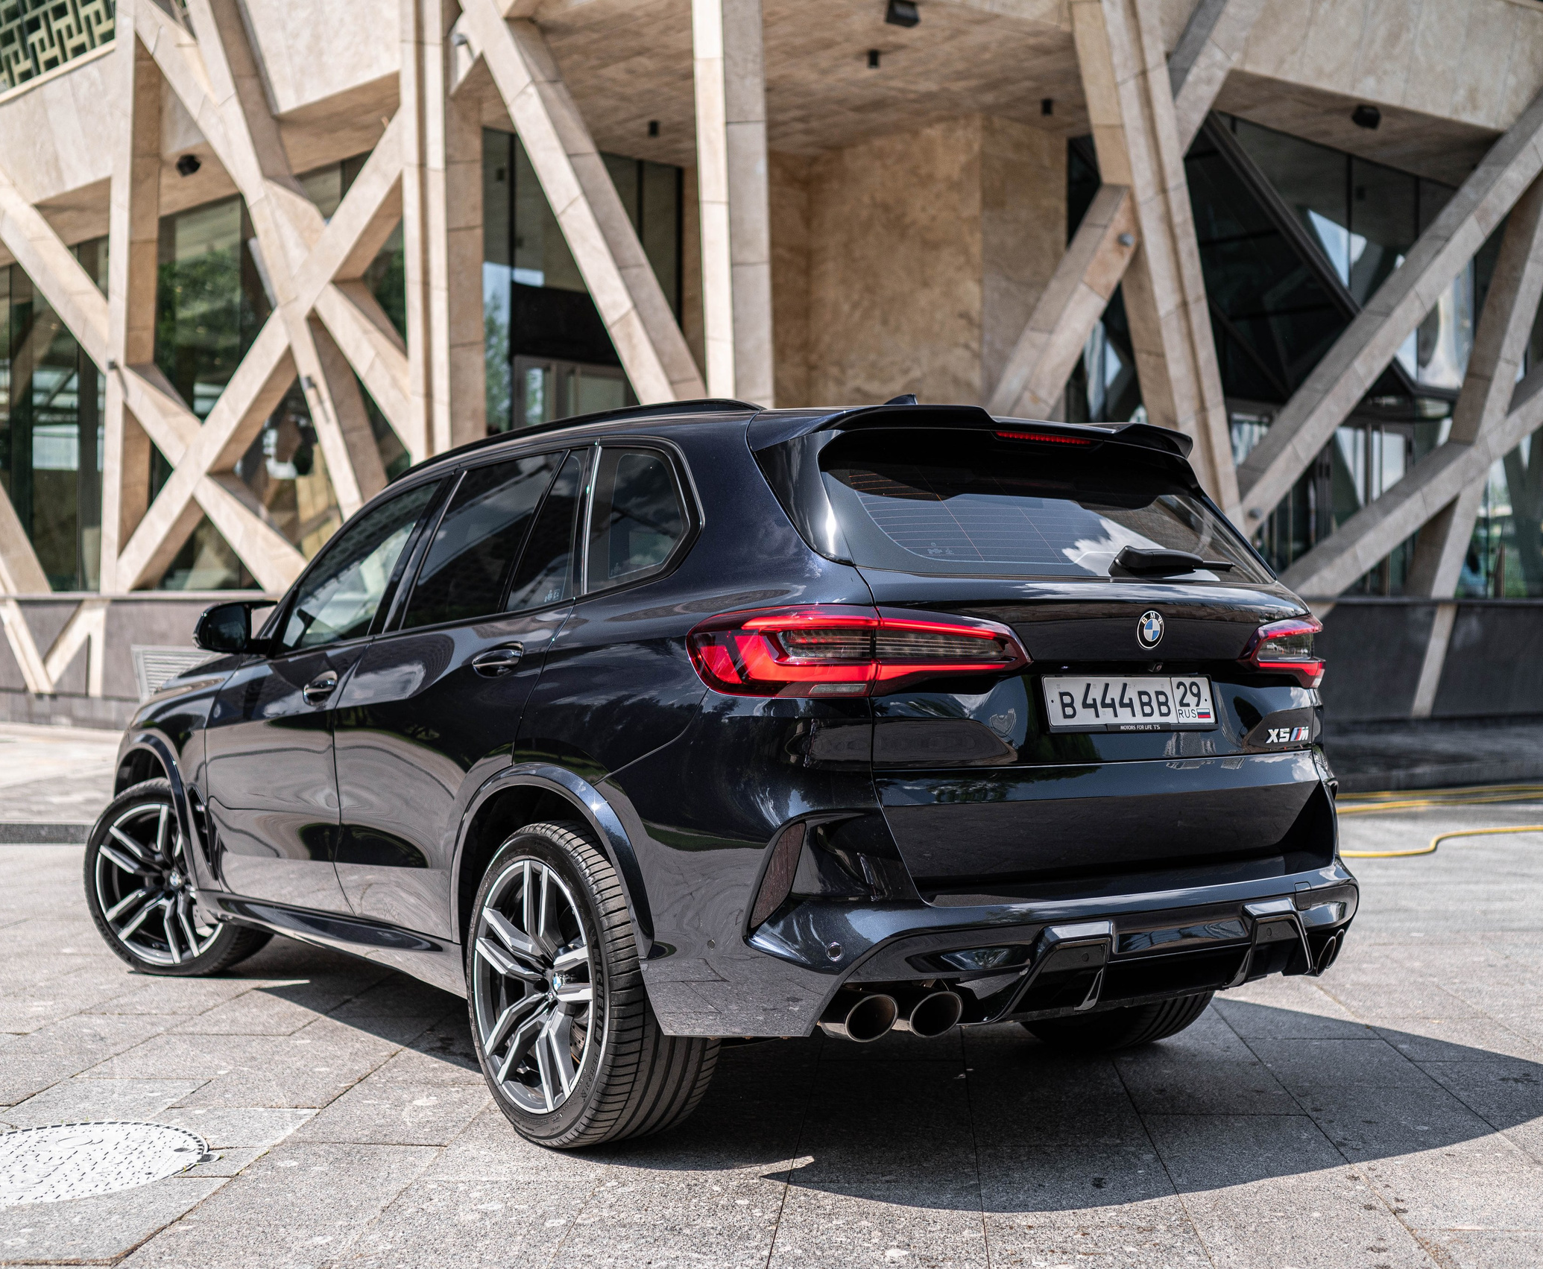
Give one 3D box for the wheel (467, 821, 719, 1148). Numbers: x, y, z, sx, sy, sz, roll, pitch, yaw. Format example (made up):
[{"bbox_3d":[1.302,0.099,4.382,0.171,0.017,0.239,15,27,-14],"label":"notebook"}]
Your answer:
[{"bbox_3d":[-0.439,0.810,4.356,0.310,0.740,0.740,0,-2,-36],"label":"wheel"}]

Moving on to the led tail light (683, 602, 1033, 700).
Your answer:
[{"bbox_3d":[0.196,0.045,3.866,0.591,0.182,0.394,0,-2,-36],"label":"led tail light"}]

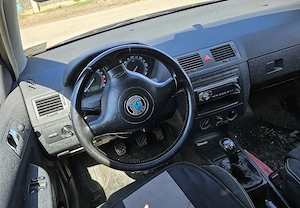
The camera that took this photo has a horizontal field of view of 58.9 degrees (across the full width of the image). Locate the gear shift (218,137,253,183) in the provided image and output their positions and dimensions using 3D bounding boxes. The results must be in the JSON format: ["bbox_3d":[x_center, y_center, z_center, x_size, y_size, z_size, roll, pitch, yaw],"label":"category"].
[{"bbox_3d":[0.311,0.194,0.943,0.065,0.135,0.100,-18,29,-7],"label":"gear shift"}]

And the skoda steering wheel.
[{"bbox_3d":[-0.048,0.010,0.832,0.380,0.380,0.090,-26,8,-6],"label":"skoda steering wheel"}]

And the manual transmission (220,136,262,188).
[{"bbox_3d":[0.321,0.202,0.940,0.095,0.145,0.135,-18,29,-7],"label":"manual transmission"}]

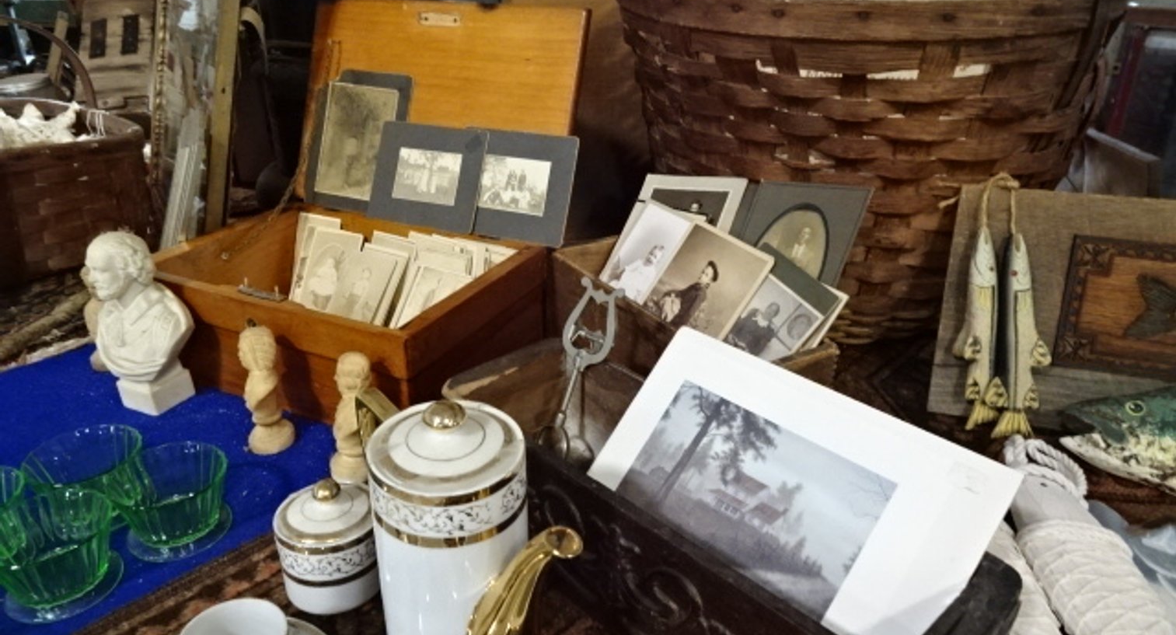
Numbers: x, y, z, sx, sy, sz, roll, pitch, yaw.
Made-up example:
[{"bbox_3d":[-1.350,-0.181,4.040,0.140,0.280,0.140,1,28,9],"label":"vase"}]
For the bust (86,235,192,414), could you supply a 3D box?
[{"bbox_3d":[-0.433,0.003,0.803,0.101,0.189,0.070,12,28,16],"label":"bust"}]

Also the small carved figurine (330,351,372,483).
[{"bbox_3d":[-0.212,0.086,0.729,0.038,0.126,0.041,-4,28,-13],"label":"small carved figurine"}]

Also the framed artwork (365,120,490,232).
[{"bbox_3d":[-0.194,-0.171,0.985,0.147,0.120,0.004,11,4,20],"label":"framed artwork"}]

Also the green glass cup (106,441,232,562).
[{"bbox_3d":[-0.337,0.151,0.666,0.085,0.058,0.085,3,27,-1],"label":"green glass cup"}]

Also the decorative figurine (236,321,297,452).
[{"bbox_3d":[-0.304,0.063,0.762,0.048,0.129,0.044,-1,28,-9],"label":"decorative figurine"}]

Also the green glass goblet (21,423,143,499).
[{"bbox_3d":[-0.417,0.137,0.686,0.085,0.058,0.085,3,27,0],"label":"green glass goblet"}]

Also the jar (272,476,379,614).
[{"bbox_3d":[-0.192,0.162,0.610,0.077,0.101,0.077,3,27,0],"label":"jar"}]

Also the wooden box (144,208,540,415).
[{"bbox_3d":[-0.267,-0.014,0.923,0.345,0.121,0.265,14,29,20],"label":"wooden box"}]

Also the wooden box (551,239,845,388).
[{"bbox_3d":[0.093,0.026,0.876,0.108,0.120,0.317,-15,32,-31],"label":"wooden box"}]

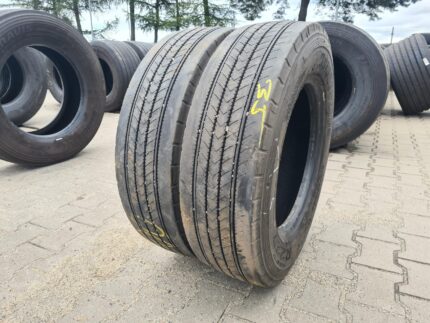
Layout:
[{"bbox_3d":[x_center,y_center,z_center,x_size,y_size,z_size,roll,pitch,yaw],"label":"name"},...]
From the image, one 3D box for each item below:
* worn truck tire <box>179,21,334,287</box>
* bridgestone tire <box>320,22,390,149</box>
[{"bbox_3d":[0.202,-0.022,1.097,0.233,0.836,0.836,11,21,28],"label":"worn truck tire"},{"bbox_3d":[0.867,-0.611,2.661,1.005,1.005,0.315,8,22,29],"label":"bridgestone tire"}]

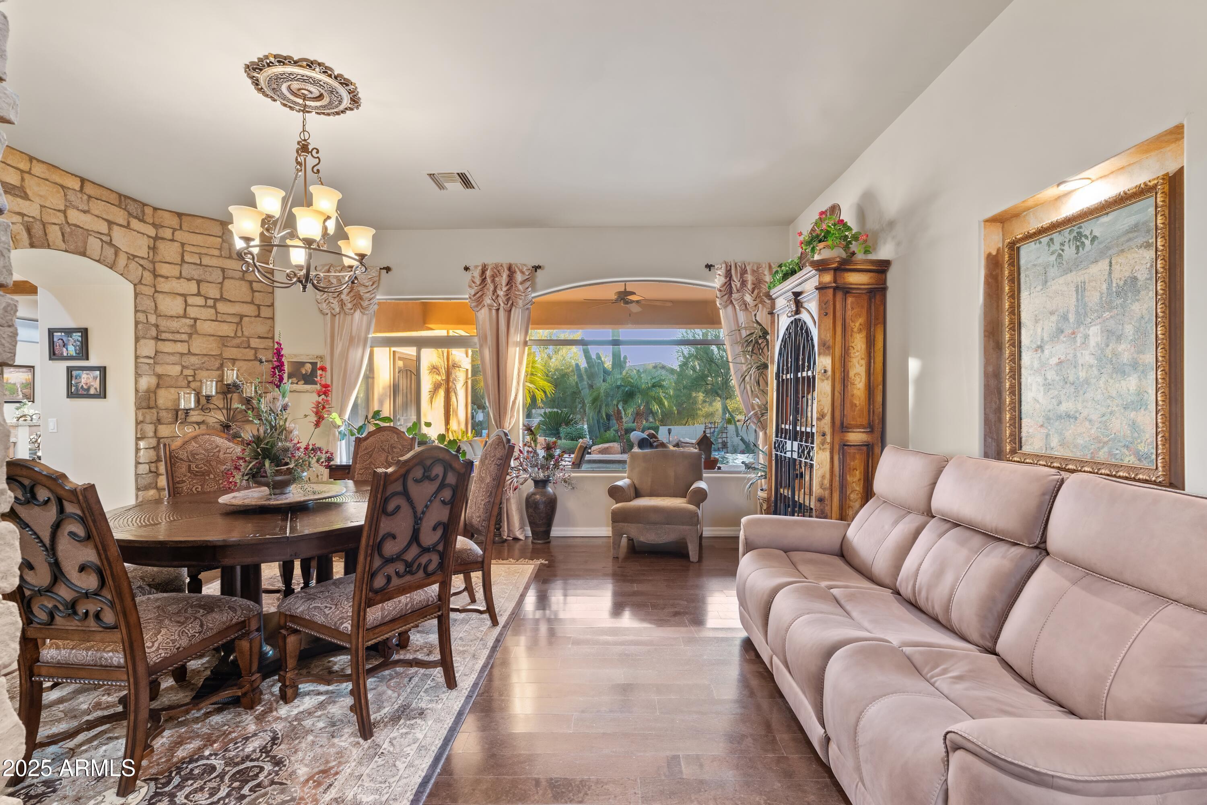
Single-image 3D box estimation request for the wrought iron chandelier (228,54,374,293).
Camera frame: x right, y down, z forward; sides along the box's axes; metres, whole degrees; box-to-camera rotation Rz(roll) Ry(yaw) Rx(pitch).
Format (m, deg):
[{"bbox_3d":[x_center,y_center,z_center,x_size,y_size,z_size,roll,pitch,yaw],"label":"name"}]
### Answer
[{"bbox_3d":[-1.646,-1.149,2.924,0.710,1.100,0.710,0,0,0],"label":"wrought iron chandelier"}]

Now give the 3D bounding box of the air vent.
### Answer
[{"bbox_3d":[-1.190,-1.735,4.190,0.350,0.030,0.350,0,0,1],"label":"air vent"}]

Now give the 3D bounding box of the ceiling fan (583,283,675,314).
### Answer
[{"bbox_3d":[0.321,-1.530,7.441,1.320,0.390,1.320,0,0,0],"label":"ceiling fan"}]

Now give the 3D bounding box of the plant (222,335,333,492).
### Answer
[{"bbox_3d":[-1.770,0.070,2.930,0.540,0.860,0.460,0,0,-1],"label":"plant"}]

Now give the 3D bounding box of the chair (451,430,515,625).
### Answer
[{"bbox_3d":[-0.935,0.763,3.311,0.687,1.161,0.633,0,0,-27],"label":"chair"}]

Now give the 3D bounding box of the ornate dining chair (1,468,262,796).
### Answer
[{"bbox_3d":[-1.797,0.752,2.020,0.550,1.130,0.710,0,0,6],"label":"ornate dining chair"}]

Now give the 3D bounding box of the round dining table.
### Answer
[{"bbox_3d":[-1.734,0.960,2.991,1.620,0.770,1.620,0,0,0],"label":"round dining table"}]

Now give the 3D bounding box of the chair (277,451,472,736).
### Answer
[{"bbox_3d":[-0.998,0.768,2.462,0.687,1.161,0.633,0,0,36],"label":"chair"}]

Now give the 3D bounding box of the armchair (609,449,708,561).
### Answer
[{"bbox_3d":[0.515,0.885,4.870,0.860,0.880,0.760,0,0,12],"label":"armchair"}]

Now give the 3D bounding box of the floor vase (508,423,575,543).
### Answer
[{"bbox_3d":[-0.585,0.760,5.070,0.620,1.120,0.540,0,0,1],"label":"floor vase"}]

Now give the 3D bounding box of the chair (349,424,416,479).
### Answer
[{"bbox_3d":[-1.669,0.760,3.812,0.633,1.161,0.687,0,0,1],"label":"chair"}]

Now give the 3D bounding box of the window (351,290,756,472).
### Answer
[{"bbox_3d":[-0.510,-0.240,5.450,4.100,1.870,0.140,0,0,1],"label":"window"}]

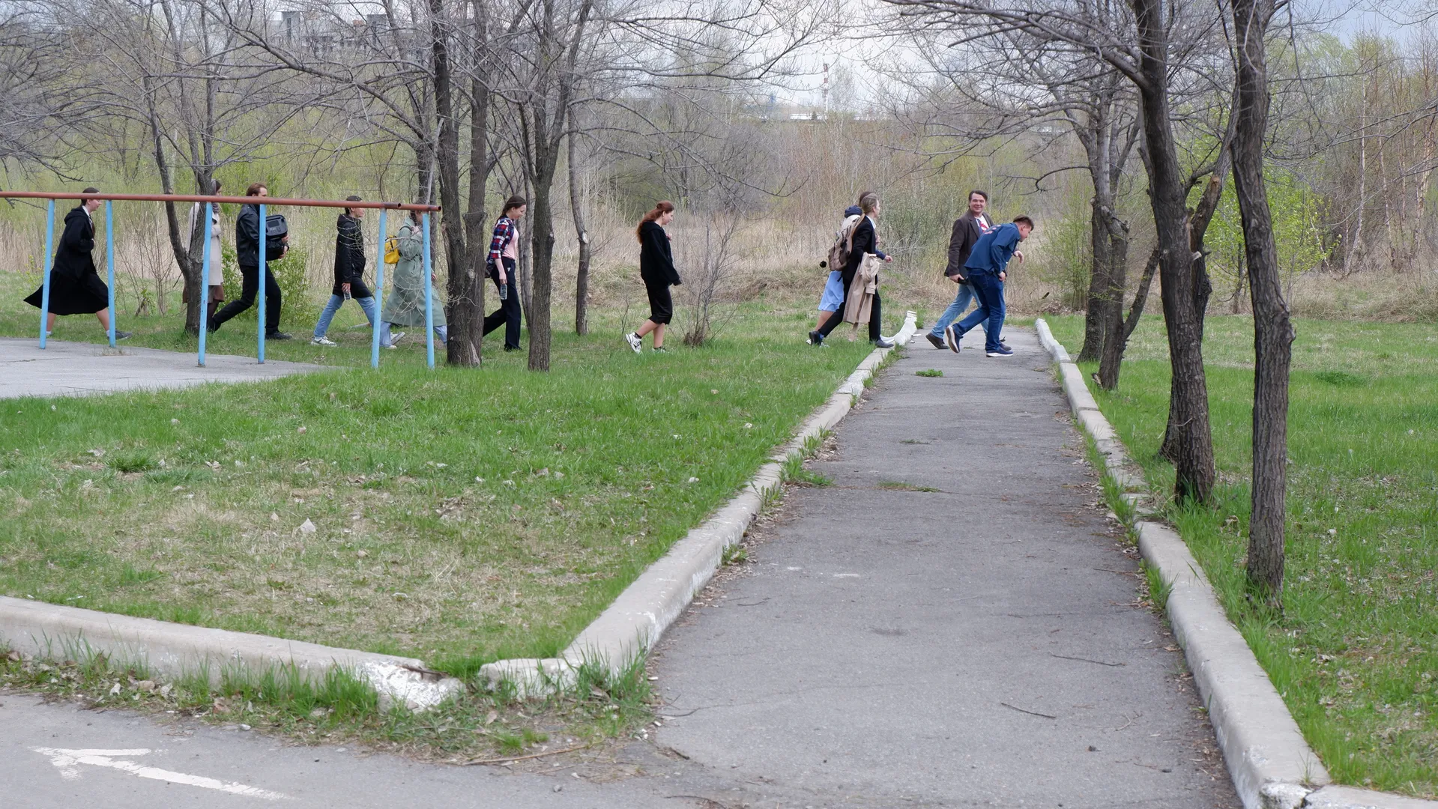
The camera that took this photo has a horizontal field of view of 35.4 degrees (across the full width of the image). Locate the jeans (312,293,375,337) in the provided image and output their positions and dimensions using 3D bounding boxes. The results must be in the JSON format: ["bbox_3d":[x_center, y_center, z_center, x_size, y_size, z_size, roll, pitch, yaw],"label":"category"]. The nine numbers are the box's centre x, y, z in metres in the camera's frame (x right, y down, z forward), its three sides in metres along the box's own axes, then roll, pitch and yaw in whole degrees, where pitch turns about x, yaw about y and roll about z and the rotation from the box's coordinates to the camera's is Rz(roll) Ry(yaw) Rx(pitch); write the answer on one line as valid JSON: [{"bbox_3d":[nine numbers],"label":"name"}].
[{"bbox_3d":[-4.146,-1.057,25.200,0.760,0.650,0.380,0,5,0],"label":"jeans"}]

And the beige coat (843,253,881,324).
[{"bbox_3d":[1.579,-1.269,24.800,0.400,0.800,0.230,0,5,0],"label":"beige coat"}]

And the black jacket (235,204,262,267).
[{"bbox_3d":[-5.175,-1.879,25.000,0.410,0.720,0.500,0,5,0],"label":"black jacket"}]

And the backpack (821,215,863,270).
[{"bbox_3d":[1.378,-1.812,25.200,0.280,0.540,0.330,17,4,-1],"label":"backpack"}]

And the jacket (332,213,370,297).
[{"bbox_3d":[-4.109,-1.667,25.200,0.410,0.930,0.520,0,5,0],"label":"jacket"}]

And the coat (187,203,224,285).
[{"bbox_3d":[-5.888,-1.836,25.800,0.380,0.950,0.500,0,5,0],"label":"coat"}]

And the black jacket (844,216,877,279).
[{"bbox_3d":[1.579,-1.736,25.100,0.410,0.730,0.520,0,5,0],"label":"black jacket"}]

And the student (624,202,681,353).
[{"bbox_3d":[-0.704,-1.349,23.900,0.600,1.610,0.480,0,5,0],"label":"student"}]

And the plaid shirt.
[{"bbox_3d":[-2.309,-1.742,23.900,0.310,0.540,0.460,0,5,0],"label":"plaid shirt"}]

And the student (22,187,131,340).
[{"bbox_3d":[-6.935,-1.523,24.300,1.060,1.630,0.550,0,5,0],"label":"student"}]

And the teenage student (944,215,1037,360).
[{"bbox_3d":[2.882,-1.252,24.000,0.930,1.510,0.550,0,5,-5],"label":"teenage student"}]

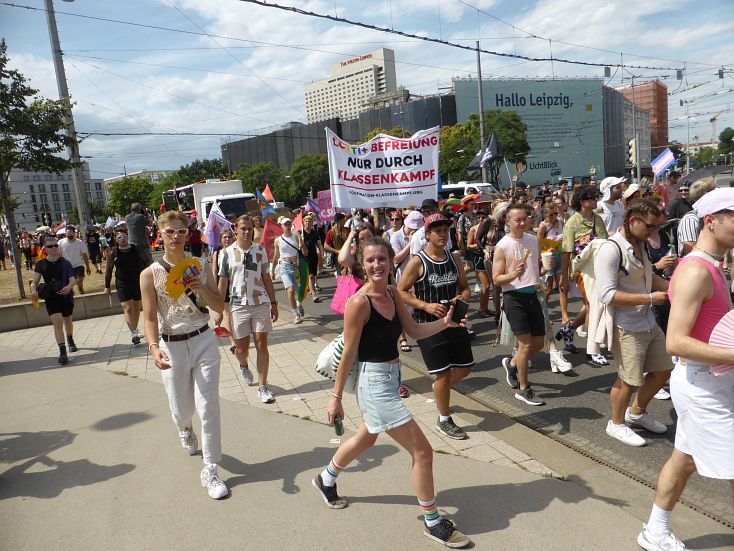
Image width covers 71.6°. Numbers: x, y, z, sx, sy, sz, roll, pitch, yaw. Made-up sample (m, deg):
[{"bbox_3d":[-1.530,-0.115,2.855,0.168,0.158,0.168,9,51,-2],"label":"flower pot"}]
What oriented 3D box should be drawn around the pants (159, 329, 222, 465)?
[{"bbox_3d":[-1.310,0.884,3.780,0.420,0.920,0.750,-7,8,-21],"label":"pants"}]

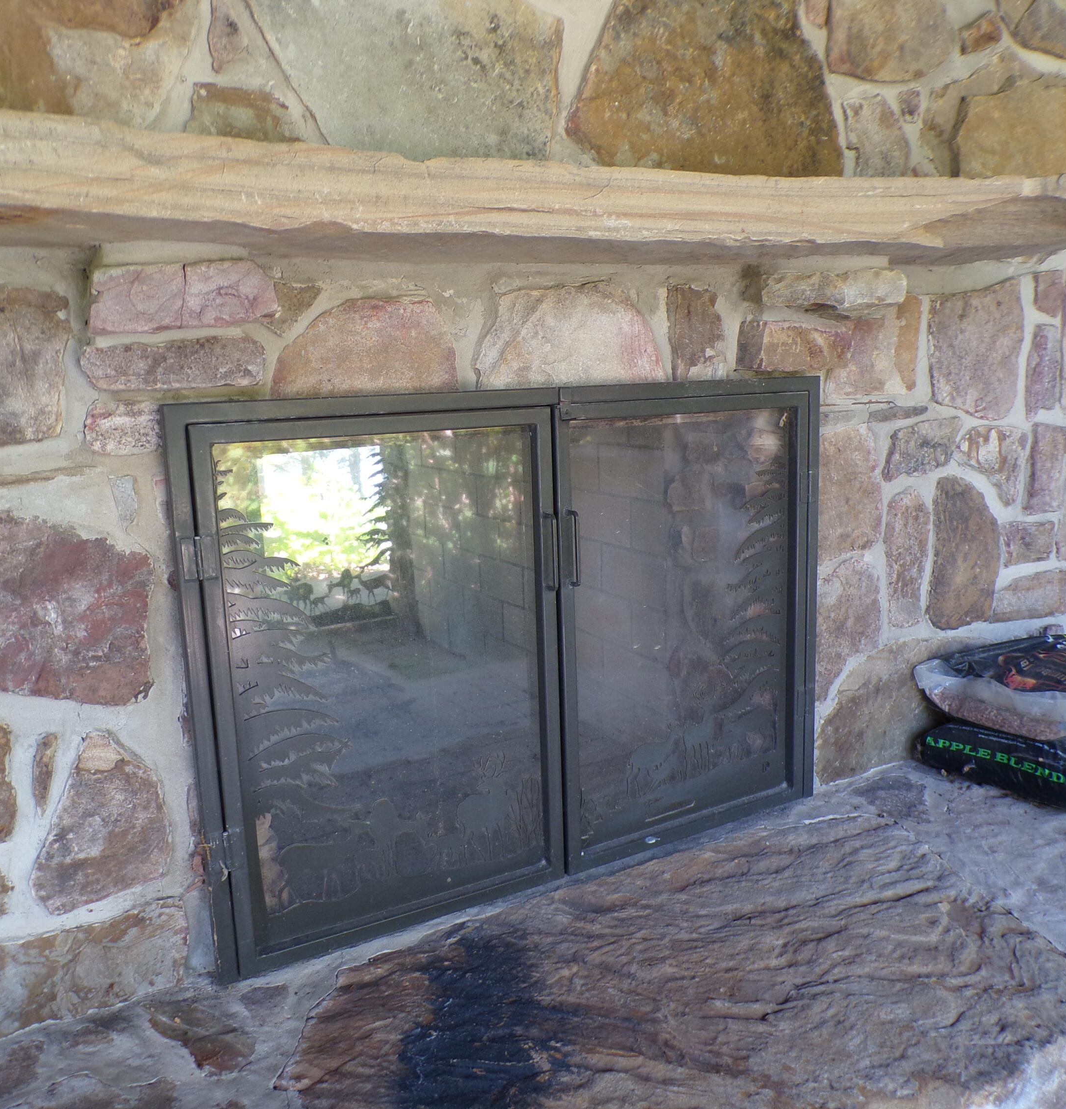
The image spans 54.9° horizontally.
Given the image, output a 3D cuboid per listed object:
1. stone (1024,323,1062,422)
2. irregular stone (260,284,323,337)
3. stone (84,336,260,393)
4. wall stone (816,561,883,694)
[{"bbox_3d":[0.988,-0.363,2.050,0.102,0.189,0.070,-8,13,-29],"label":"stone"},{"bbox_3d":[-0.311,-0.308,1.294,0.078,0.066,0.050,-8,13,-29],"label":"irregular stone"},{"bbox_3d":[-0.486,-0.252,1.364,0.226,0.071,0.120,-8,12,-29],"label":"stone"},{"bbox_3d":[0.616,0.143,2.115,0.191,0.293,0.090,-8,12,-29],"label":"wall stone"}]

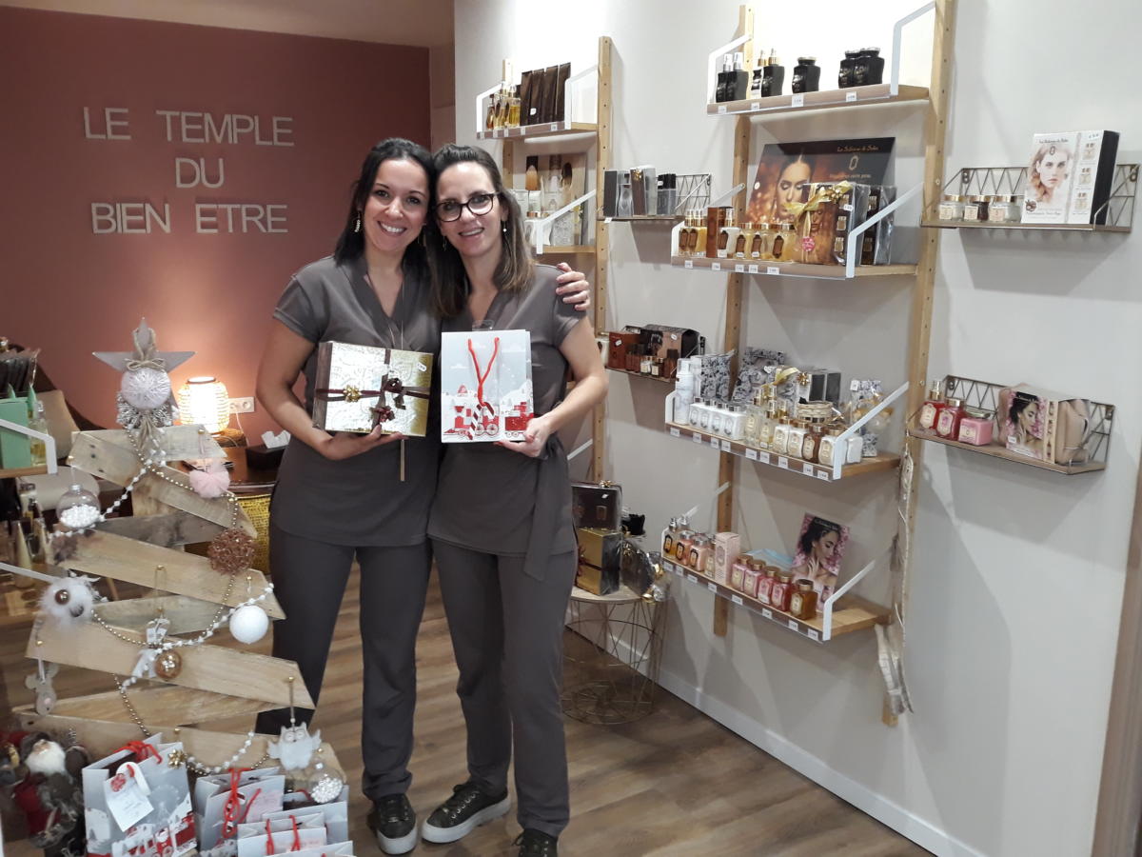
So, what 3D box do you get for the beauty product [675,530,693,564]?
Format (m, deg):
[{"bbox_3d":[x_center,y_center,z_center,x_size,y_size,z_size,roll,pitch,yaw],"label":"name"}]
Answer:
[{"bbox_3d":[0.349,0.364,2.738,0.044,0.091,0.044,-8,15,-35],"label":"beauty product"}]

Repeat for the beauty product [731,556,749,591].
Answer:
[{"bbox_3d":[0.489,0.416,2.552,0.043,0.086,0.043,-8,15,-35],"label":"beauty product"}]

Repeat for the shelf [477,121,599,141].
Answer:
[{"bbox_3d":[-0.123,-1.108,3.347,0.150,0.024,0.622,-8,15,-35],"label":"shelf"}]

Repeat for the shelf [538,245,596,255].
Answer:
[{"bbox_3d":[-0.178,-0.689,3.404,0.255,0.024,0.622,-8,15,-35],"label":"shelf"}]

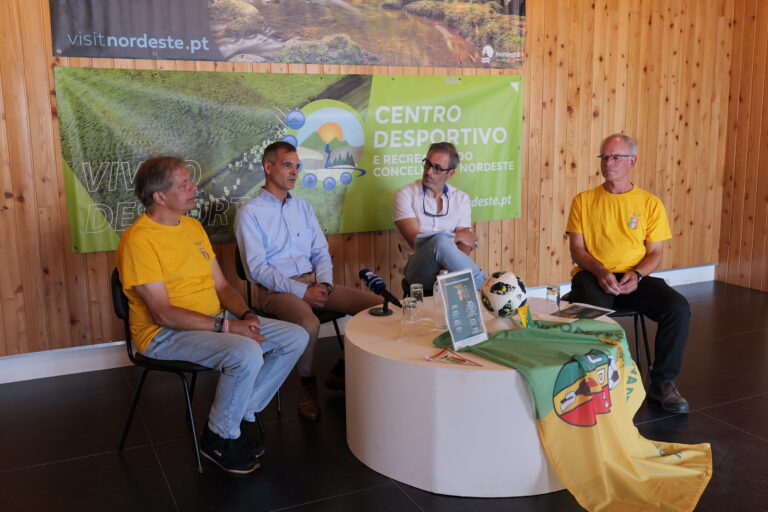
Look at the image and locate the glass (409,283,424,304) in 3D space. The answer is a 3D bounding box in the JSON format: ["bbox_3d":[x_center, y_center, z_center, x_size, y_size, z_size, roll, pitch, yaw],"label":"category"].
[{"bbox_3d":[0.162,0.191,3.670,0.067,0.090,0.067,-1,10,0],"label":"glass"}]

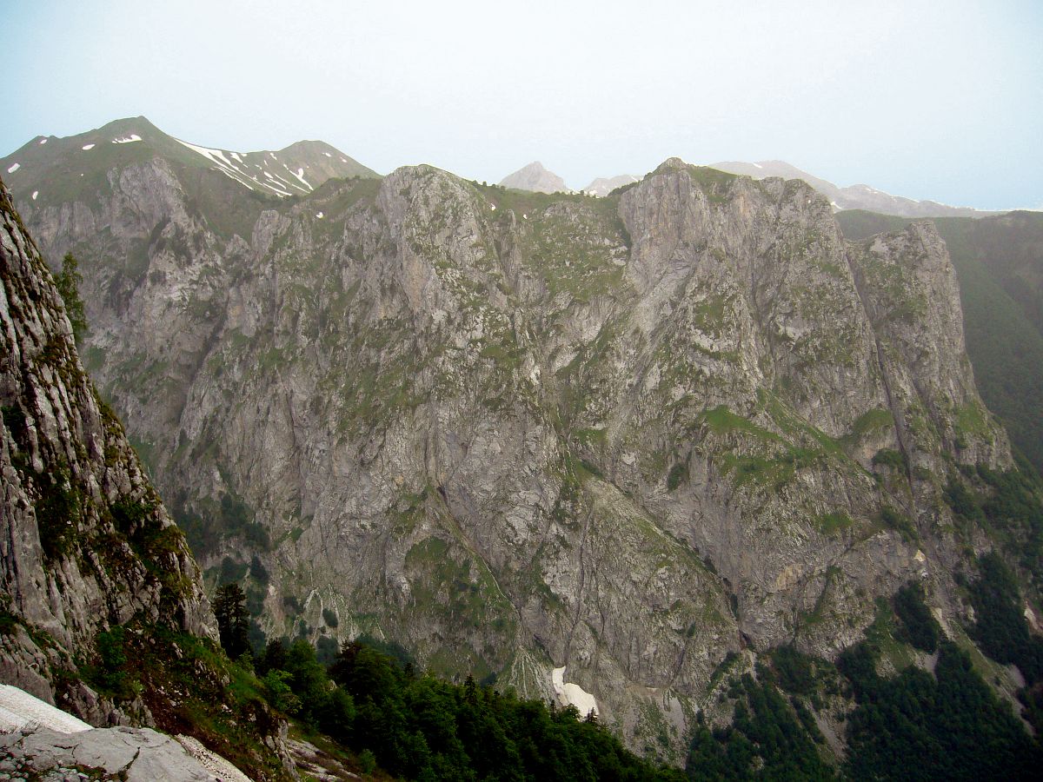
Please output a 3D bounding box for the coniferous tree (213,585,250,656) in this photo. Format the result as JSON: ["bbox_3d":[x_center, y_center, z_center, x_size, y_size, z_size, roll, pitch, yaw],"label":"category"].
[{"bbox_3d":[-23.294,19.161,85.000,3.400,7.800,3.400,0,5,0],"label":"coniferous tree"}]

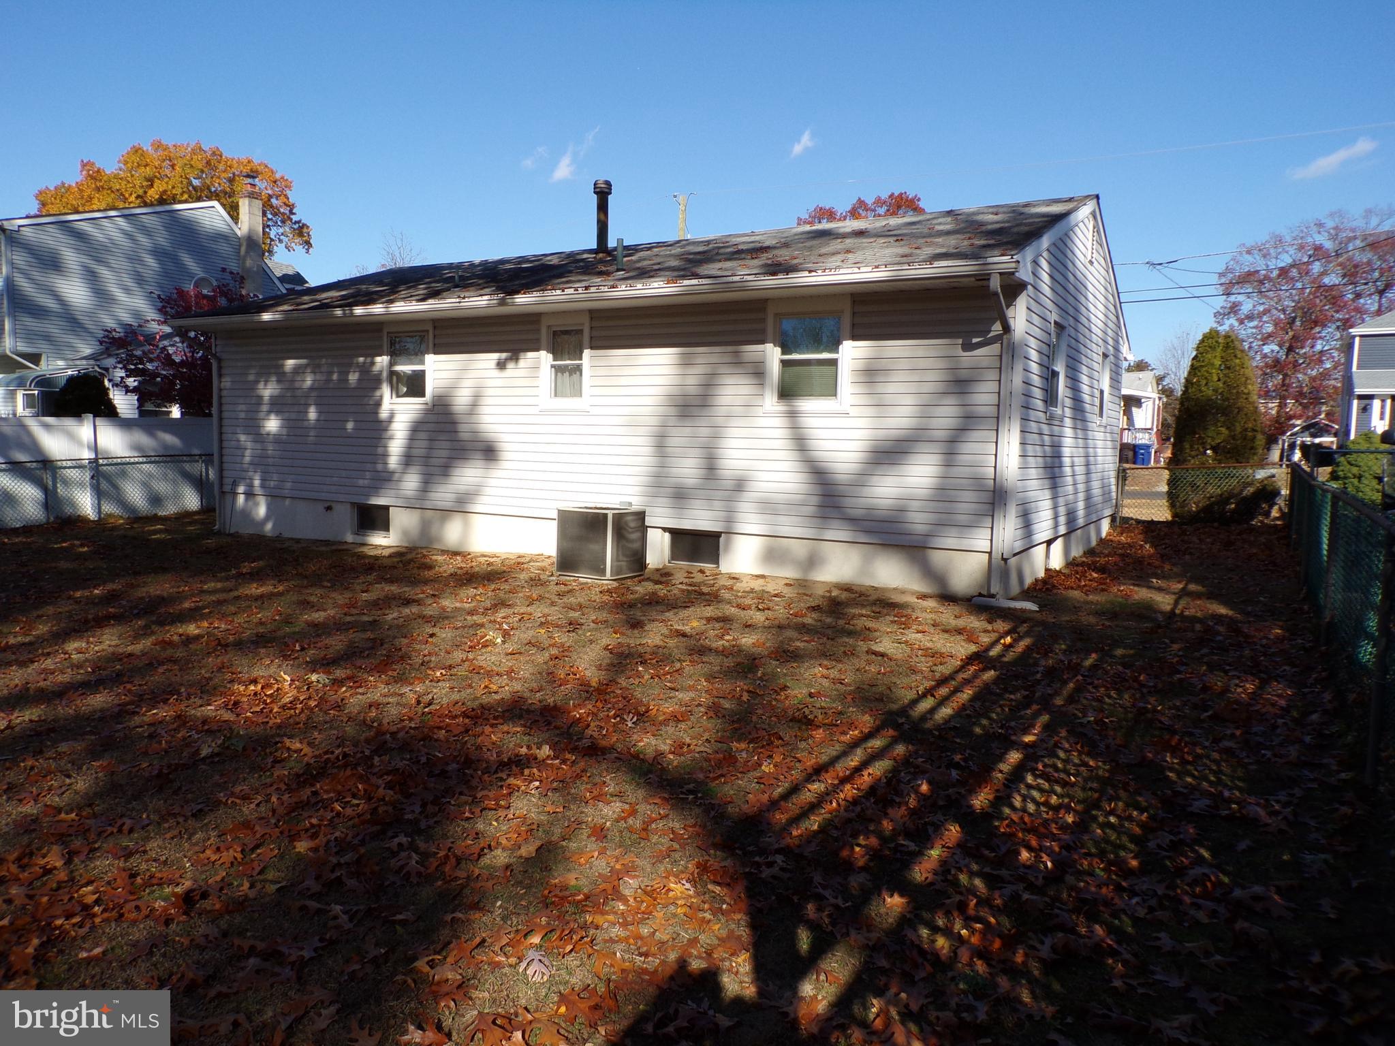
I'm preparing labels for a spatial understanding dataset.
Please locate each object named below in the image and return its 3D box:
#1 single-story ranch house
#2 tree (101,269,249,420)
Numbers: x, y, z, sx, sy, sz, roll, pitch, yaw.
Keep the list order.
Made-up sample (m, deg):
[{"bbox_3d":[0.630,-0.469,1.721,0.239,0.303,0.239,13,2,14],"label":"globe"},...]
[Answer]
[{"bbox_3d":[-0.484,-2.064,15.059,12.409,4.608,8.227,4,5,30],"label":"single-story ranch house"},{"bbox_3d":[-10.512,-2.921,20.722,4.300,5.000,4.300,4,5,30],"label":"tree"}]

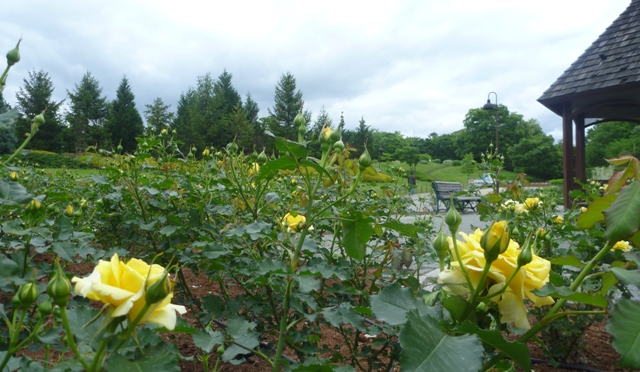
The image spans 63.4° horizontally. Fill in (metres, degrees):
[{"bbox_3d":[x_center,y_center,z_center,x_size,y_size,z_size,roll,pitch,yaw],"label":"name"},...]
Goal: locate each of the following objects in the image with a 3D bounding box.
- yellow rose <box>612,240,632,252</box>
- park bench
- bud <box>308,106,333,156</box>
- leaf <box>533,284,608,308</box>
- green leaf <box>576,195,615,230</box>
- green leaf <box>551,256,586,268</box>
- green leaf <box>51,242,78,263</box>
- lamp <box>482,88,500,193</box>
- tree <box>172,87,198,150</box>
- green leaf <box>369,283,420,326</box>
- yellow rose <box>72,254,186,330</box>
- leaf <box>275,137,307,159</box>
[{"bbox_3d":[1.167,0.236,2.000,0.080,0.050,0.080,0,-1,0],"label":"yellow rose"},{"bbox_3d":[3.586,0.308,13.500,0.620,0.800,1.600,-1,-1,38],"label":"park bench"},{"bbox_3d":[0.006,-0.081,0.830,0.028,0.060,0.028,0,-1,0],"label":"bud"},{"bbox_3d":[0.194,0.085,0.400,0.059,0.018,0.040,-1,0,0],"label":"leaf"},{"bbox_3d":[0.214,0.019,0.400,0.031,0.028,0.030,-1,0,0],"label":"green leaf"},{"bbox_3d":[0.301,0.092,0.620,0.052,0.016,0.033,0,-1,0],"label":"green leaf"},{"bbox_3d":[-0.542,0.141,1.100,0.050,0.042,0.030,0,-1,0],"label":"green leaf"},{"bbox_3d":[5.946,-1.391,18.000,0.600,3.790,0.430,-1,0,0],"label":"lamp"},{"bbox_3d":[-14.441,-7.193,56.000,3.100,7.200,3.100,0,-1,0],"label":"tree"},{"bbox_3d":[0.075,0.119,0.520,0.051,0.044,0.040,-1,0,0],"label":"green leaf"},{"bbox_3d":[-0.169,0.095,0.460,0.101,0.068,0.085,-1,0,0],"label":"yellow rose"},{"bbox_3d":[-0.036,-0.046,0.630,0.039,0.028,0.035,-1,0,0],"label":"leaf"}]

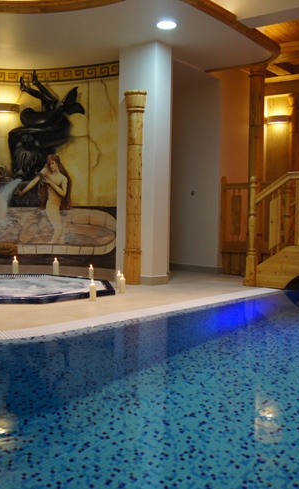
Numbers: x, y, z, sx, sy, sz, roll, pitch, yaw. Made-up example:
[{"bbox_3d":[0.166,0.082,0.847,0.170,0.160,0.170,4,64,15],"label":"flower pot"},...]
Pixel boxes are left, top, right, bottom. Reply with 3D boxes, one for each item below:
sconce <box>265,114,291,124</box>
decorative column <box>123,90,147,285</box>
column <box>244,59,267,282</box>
[{"bbox_3d":[1.789,-1.738,7.680,0.365,0.115,0.110,2,3,29],"label":"sconce"},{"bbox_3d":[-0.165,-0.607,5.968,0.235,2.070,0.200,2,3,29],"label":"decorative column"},{"bbox_3d":[1.270,-0.843,6.552,0.230,2.540,0.230,2,3,29],"label":"column"}]

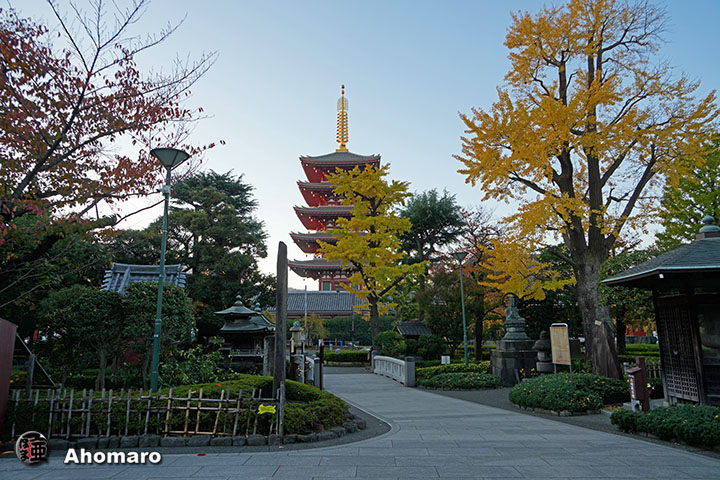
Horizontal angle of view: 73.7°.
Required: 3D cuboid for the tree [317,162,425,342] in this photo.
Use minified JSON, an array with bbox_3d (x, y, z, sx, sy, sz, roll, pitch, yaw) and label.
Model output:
[{"bbox_3d":[0.625,1.058,24.733,5.500,10.300,5.200,0,-11,0],"label":"tree"}]

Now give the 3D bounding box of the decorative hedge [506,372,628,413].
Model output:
[{"bbox_3d":[4.694,3.247,10.374,2.750,0.630,1.950,4,-11,-20],"label":"decorative hedge"}]

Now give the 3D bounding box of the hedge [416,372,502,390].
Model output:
[{"bbox_3d":[2.867,3.947,13.550,2.500,0.450,1.450,0,-11,0],"label":"hedge"}]

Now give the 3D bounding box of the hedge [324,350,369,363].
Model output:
[{"bbox_3d":[-0.896,7.216,29.656,3.200,0.800,1.500,0,-12,0],"label":"hedge"}]

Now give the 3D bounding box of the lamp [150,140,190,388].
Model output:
[{"bbox_3d":[-3.277,0.680,7.914,0.680,4.630,0.680,0,-11,0],"label":"lamp"}]

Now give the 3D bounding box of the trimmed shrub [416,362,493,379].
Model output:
[{"bbox_3d":[3.613,5.057,18.354,2.950,0.570,1.500,0,-12,0],"label":"trimmed shrub"}]

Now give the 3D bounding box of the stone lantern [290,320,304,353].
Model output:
[{"bbox_3d":[-2.733,4.683,20.991,0.650,2.200,0.650,0,-12,0],"label":"stone lantern"}]

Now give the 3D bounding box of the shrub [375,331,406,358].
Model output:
[{"bbox_3d":[1.351,4.871,21.773,1.400,1.500,1.350,0,-11,0],"label":"shrub"}]

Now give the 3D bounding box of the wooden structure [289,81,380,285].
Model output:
[{"bbox_3d":[-3.525,-8.124,95.590,17.000,49.000,17.000,-1,-12,1],"label":"wooden structure"}]

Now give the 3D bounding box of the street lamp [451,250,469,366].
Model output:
[{"bbox_3d":[3.942,2.687,18.215,0.650,4.550,0.650,0,-11,0],"label":"street lamp"}]

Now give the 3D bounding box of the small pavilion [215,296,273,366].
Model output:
[{"bbox_3d":[-5.291,4.336,22.086,2.600,3.450,2.600,1,-12,-8],"label":"small pavilion"}]

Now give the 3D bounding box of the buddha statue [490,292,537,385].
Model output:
[{"bbox_3d":[4.643,2.977,14.648,1.300,2.750,1.300,4,-11,-20],"label":"buddha statue"}]

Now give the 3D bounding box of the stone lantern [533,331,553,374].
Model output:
[{"bbox_3d":[6.709,4.215,17.502,0.800,1.700,0.800,0,-12,0],"label":"stone lantern"}]

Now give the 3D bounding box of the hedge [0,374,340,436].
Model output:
[{"bbox_3d":[-2.724,3.059,9.176,5.100,0.830,3.800,0,-12,-4],"label":"hedge"}]

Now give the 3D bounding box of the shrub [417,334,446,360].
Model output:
[{"bbox_3d":[3.775,5.817,25.343,1.600,1.550,1.500,0,-12,0],"label":"shrub"}]

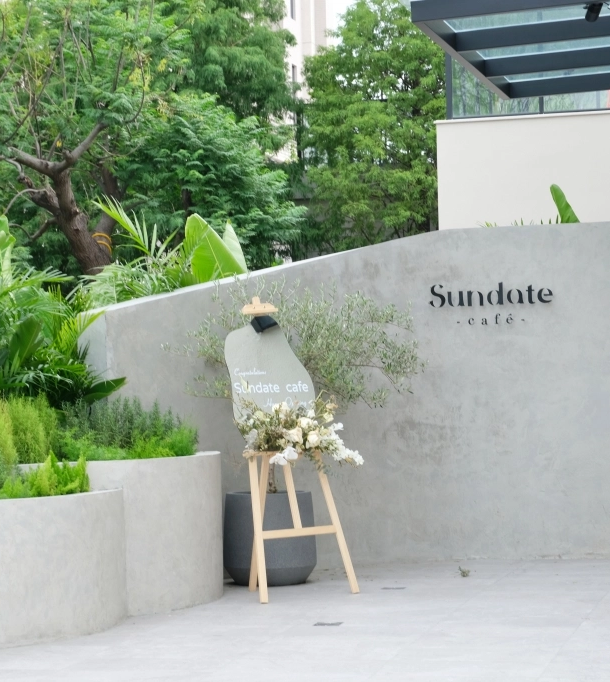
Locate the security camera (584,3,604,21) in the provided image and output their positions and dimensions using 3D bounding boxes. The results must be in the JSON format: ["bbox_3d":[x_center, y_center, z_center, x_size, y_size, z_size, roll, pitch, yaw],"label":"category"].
[{"bbox_3d":[1.691,-1.931,11.000,0.080,0.090,0.200,-1,3,3],"label":"security camera"}]

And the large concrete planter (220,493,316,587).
[{"bbox_3d":[-0.180,1.026,9.811,0.491,0.470,0.491,-1,0,0],"label":"large concrete planter"}]

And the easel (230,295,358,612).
[{"bbox_3d":[-0.100,0.516,9.358,0.580,1.489,0.461,-2,0,-36],"label":"easel"}]

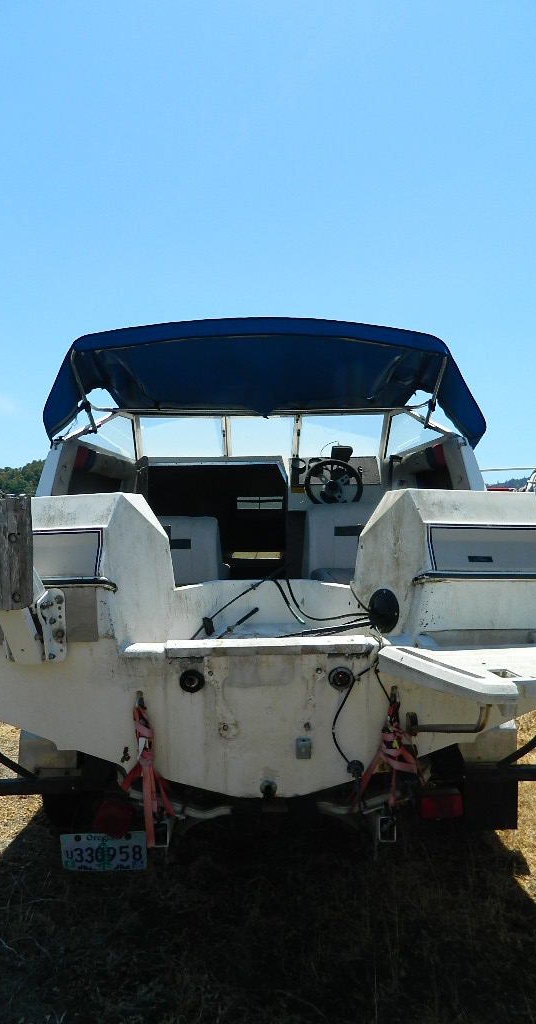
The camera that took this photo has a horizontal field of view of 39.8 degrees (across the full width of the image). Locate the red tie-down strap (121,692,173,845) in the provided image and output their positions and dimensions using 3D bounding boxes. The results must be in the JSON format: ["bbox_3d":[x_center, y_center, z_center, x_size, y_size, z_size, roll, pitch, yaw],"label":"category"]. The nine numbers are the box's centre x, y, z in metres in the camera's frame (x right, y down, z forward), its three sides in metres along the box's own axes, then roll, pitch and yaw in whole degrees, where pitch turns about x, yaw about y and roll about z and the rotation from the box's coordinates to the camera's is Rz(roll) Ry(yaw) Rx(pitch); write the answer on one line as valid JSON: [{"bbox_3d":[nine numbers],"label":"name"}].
[{"bbox_3d":[-0.388,0.832,2.380,0.165,0.470,0.160,0,1,-2],"label":"red tie-down strap"}]

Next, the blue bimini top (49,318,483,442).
[{"bbox_3d":[-0.030,-0.615,4.030,2.100,0.610,1.050,0,1,-2],"label":"blue bimini top"}]

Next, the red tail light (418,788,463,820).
[{"bbox_3d":[0.582,0.988,2.500,0.138,0.090,0.070,0,1,-2],"label":"red tail light"}]

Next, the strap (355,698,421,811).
[{"bbox_3d":[0.393,0.795,2.420,0.205,0.345,0.150,0,1,-2],"label":"strap"}]

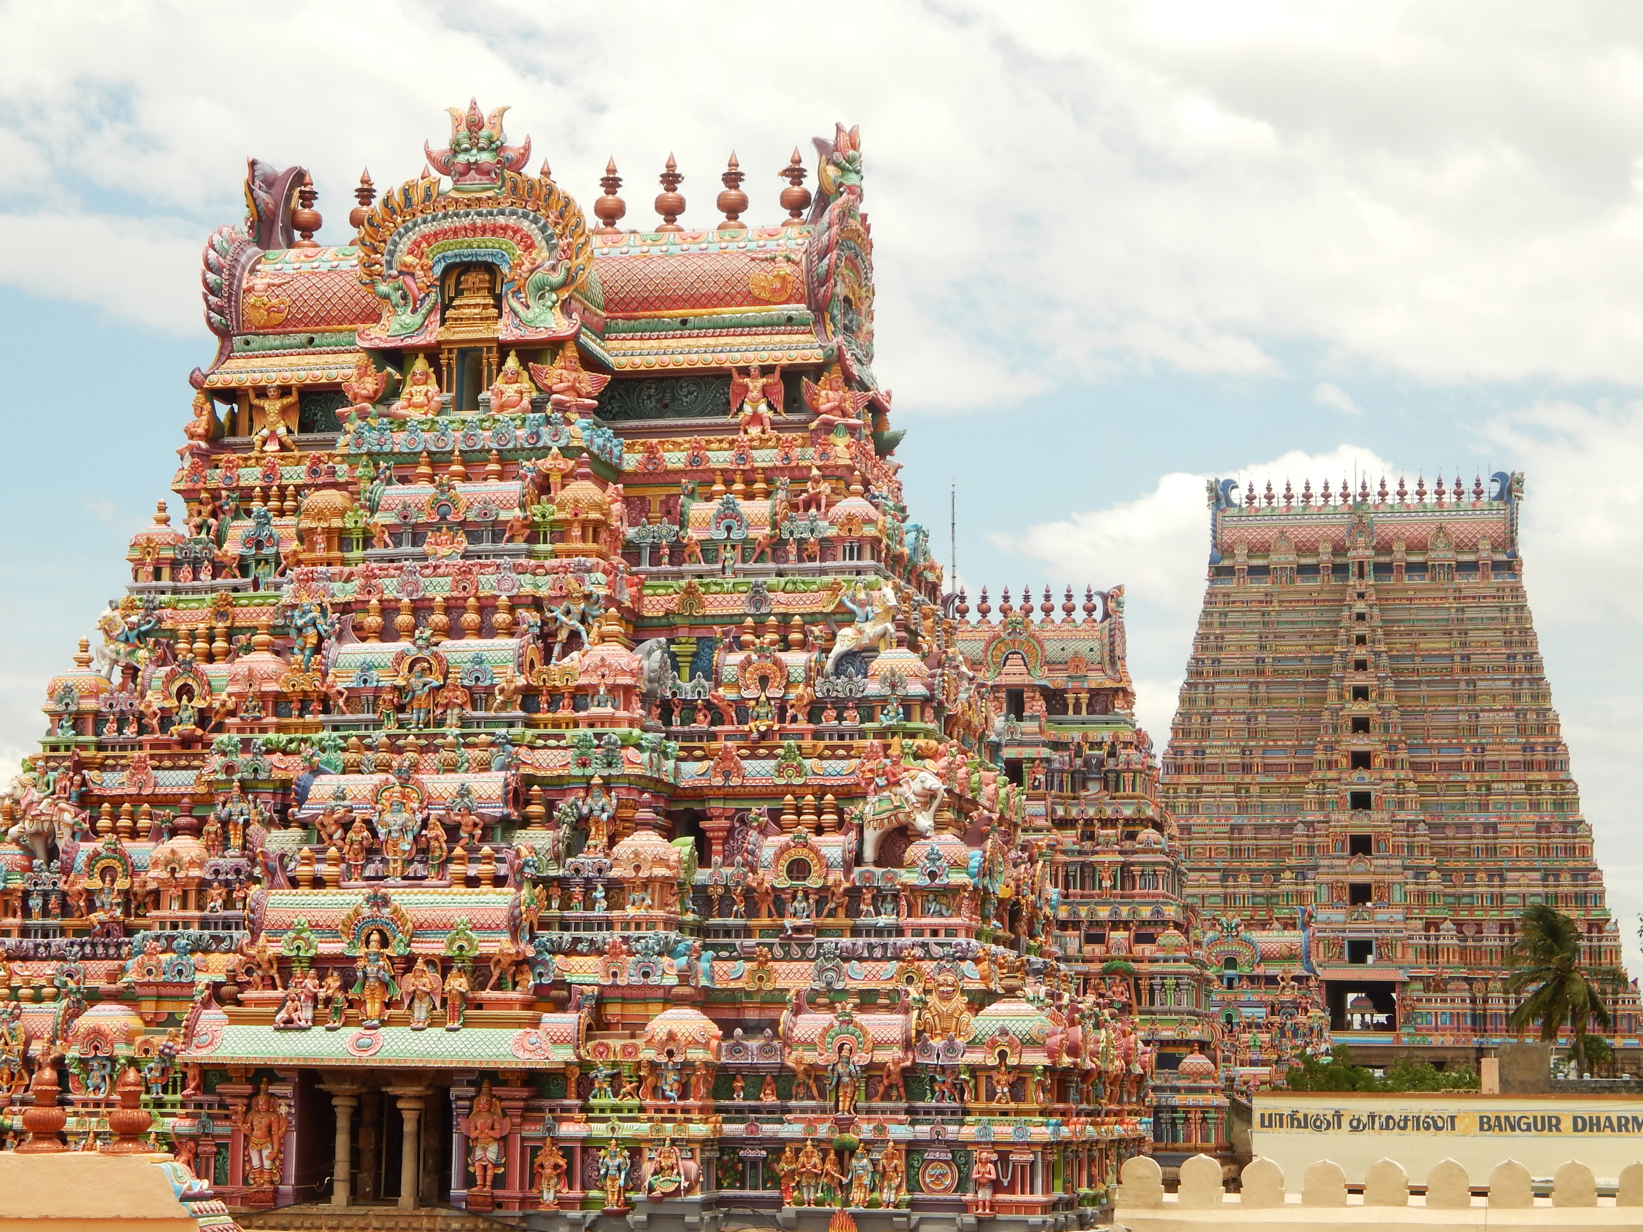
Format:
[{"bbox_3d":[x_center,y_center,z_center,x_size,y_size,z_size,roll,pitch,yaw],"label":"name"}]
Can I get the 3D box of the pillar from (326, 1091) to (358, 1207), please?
[{"bbox_3d":[-8.905,9.906,60.831,0.572,2.146,0.572,-1,-9,11],"label":"pillar"}]

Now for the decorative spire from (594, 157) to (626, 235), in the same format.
[{"bbox_3d":[-4.478,-8.937,69.451,0.707,1.630,0.707,1,-8,0],"label":"decorative spire"}]

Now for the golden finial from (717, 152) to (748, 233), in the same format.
[{"bbox_3d":[-1.727,-8.200,63.396,0.596,1.654,0.596,1,-8,0],"label":"golden finial"}]

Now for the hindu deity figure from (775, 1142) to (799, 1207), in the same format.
[{"bbox_3d":[-0.604,9.750,57.070,0.426,1.075,0.400,0,-9,8],"label":"hindu deity figure"}]

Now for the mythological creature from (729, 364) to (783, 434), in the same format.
[{"bbox_3d":[-1.196,-3.976,59.845,0.960,1.247,0.480,-1,-9,13],"label":"mythological creature"}]

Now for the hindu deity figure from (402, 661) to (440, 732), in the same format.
[{"bbox_3d":[-6.971,1.385,56.922,0.540,1.181,0.360,-1,-9,13],"label":"hindu deity figure"}]

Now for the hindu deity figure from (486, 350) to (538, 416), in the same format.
[{"bbox_3d":[-6.078,-4.617,64.398,1.021,1.231,0.850,-1,-9,13],"label":"hindu deity figure"}]

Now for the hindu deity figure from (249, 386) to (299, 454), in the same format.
[{"bbox_3d":[-11.357,-4.044,67.857,1.081,1.341,0.600,-1,-9,13],"label":"hindu deity figure"}]

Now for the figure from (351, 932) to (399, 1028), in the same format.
[{"bbox_3d":[-8.186,6.669,60.014,0.844,1.788,0.550,-1,-9,11],"label":"figure"}]

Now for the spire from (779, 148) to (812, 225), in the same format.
[{"bbox_3d":[-0.551,-9.034,68.528,0.699,1.608,0.699,1,-8,0],"label":"spire"}]

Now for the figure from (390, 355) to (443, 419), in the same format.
[{"bbox_3d":[-7.347,-4.163,59.506,0.912,1.148,0.672,-1,-9,13],"label":"figure"}]

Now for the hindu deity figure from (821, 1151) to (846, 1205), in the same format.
[{"bbox_3d":[0.212,9.276,53.925,0.370,0.886,0.340,-1,-9,13],"label":"hindu deity figure"}]

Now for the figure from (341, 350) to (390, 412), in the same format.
[{"bbox_3d":[-8.354,-4.301,59.959,0.720,1.134,1.104,6,-10,-32],"label":"figure"}]

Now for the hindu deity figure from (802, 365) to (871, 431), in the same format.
[{"bbox_3d":[0.297,-4.377,65.334,1.518,1.227,0.800,5,-10,-28],"label":"hindu deity figure"}]

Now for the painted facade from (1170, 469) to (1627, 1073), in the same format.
[{"bbox_3d":[51.851,22.063,314.035,51.500,72.000,30.000,-1,-9,11],"label":"painted facade"}]

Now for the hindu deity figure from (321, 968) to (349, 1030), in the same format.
[{"bbox_3d":[-8.115,6.382,54.634,0.347,1.028,0.360,-1,-9,13],"label":"hindu deity figure"}]

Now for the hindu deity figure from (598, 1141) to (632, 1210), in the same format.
[{"bbox_3d":[-3.717,10.043,58.904,0.605,1.270,0.450,-1,-9,11],"label":"hindu deity figure"}]

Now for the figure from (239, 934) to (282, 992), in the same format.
[{"bbox_3d":[-9.552,5.906,55.705,0.720,0.989,0.480,-1,-9,13],"label":"figure"}]

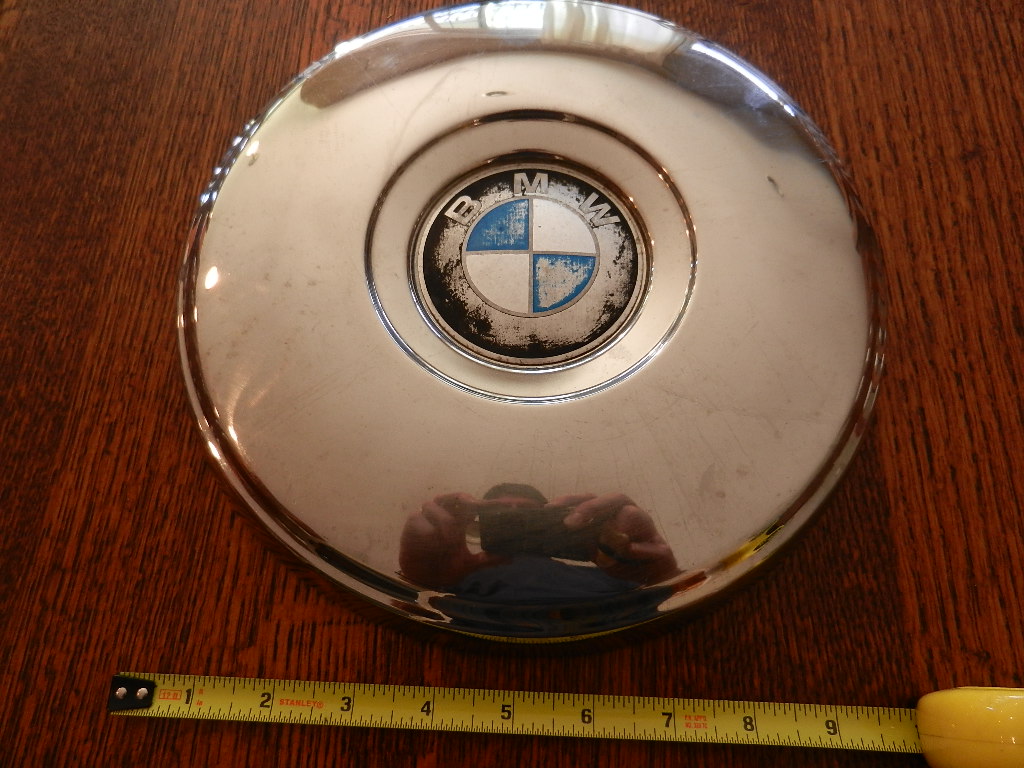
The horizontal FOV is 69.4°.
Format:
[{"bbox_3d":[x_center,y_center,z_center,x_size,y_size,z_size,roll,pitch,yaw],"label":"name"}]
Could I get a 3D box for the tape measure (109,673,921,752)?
[{"bbox_3d":[0.001,0.104,0.234,0.255,0.005,0.013,2,68,1],"label":"tape measure"}]

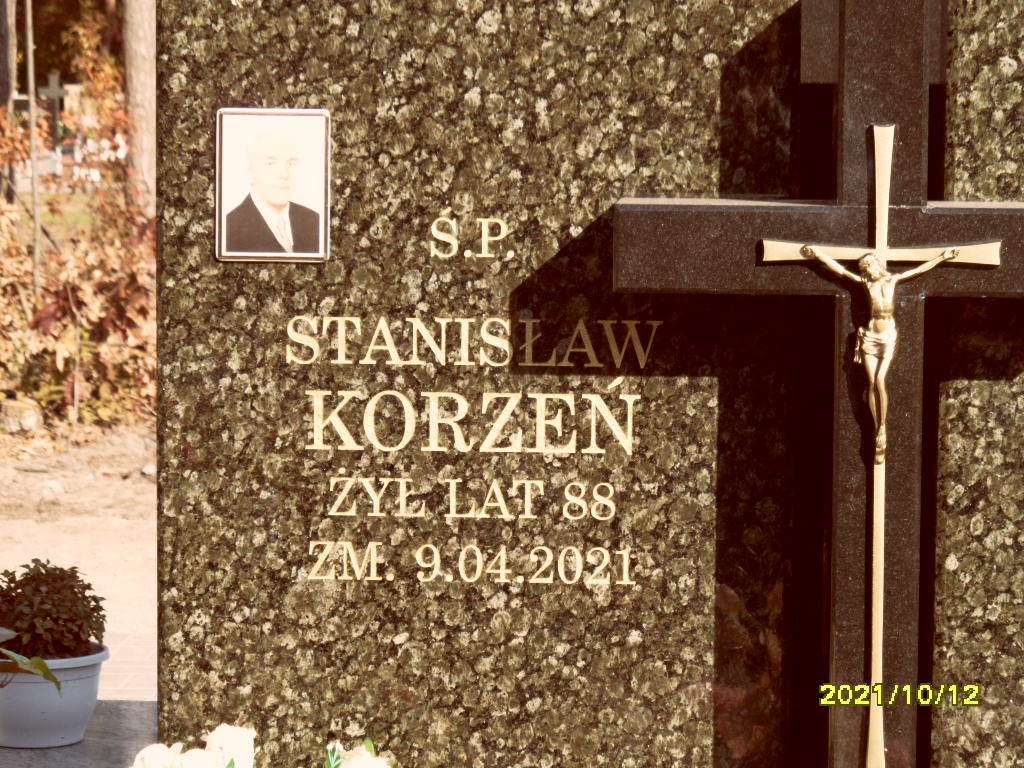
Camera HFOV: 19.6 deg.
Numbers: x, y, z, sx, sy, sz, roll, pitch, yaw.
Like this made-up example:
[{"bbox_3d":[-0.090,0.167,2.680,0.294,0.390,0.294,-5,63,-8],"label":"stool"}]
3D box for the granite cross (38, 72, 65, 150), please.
[{"bbox_3d":[-4.650,-2.753,30.000,0.310,0.810,0.090,2,7,10],"label":"granite cross"}]

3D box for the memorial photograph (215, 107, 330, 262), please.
[{"bbox_3d":[-0.244,-0.203,3.030,0.117,0.158,0.010,1,6,1],"label":"memorial photograph"}]

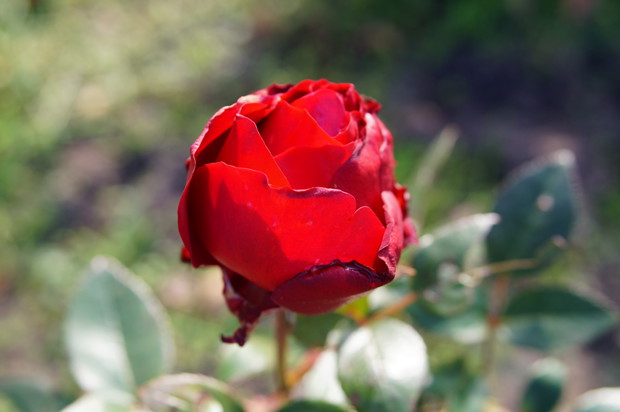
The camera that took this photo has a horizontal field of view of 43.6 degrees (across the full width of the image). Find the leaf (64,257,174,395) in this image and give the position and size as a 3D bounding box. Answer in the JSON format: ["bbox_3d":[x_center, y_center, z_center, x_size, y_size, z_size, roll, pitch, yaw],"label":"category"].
[{"bbox_3d":[-0.082,0.052,0.335,0.043,0.058,0.014,-13,6,-8],"label":"leaf"}]

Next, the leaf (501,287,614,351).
[{"bbox_3d":[0.119,0.054,0.370,0.054,0.028,0.020,0,23,0],"label":"leaf"}]

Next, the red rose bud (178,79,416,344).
[{"bbox_3d":[-0.004,0.001,0.280,0.082,0.088,0.078,6,20,-2],"label":"red rose bud"}]

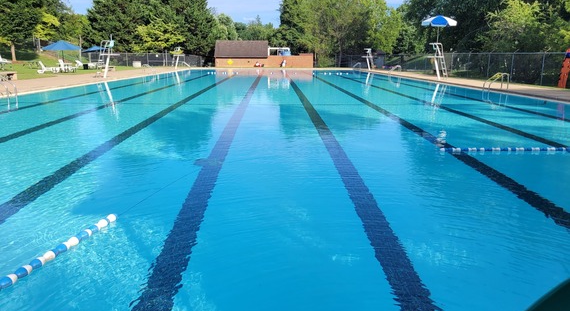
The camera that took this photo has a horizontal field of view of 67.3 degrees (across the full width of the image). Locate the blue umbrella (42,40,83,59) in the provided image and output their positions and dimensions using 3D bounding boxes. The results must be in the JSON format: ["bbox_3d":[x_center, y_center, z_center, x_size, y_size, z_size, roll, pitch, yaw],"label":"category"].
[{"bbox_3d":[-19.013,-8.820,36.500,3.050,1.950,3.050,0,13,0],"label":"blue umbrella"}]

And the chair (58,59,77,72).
[{"bbox_3d":[-17.004,-6.955,33.453,1.600,1.000,0.680,5,14,18],"label":"chair"}]

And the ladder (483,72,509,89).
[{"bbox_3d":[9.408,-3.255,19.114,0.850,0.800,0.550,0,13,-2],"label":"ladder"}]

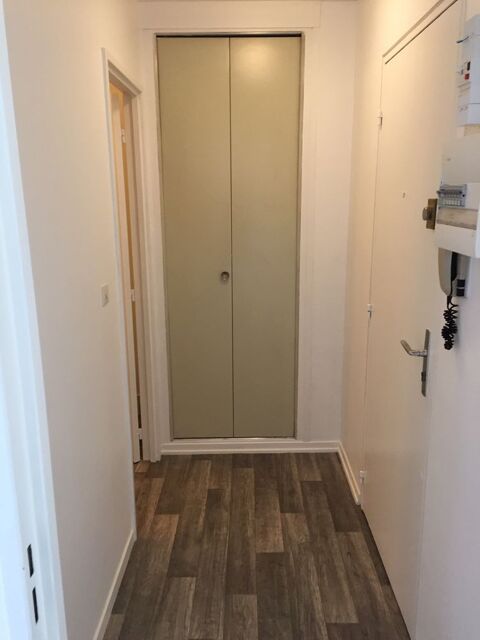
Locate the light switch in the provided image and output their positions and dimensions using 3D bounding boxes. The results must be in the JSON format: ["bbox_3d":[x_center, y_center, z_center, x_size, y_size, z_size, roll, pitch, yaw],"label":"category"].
[{"bbox_3d":[-0.493,-0.089,1.973,0.015,0.078,0.080,-1,13,0],"label":"light switch"}]

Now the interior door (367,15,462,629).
[{"bbox_3d":[0.614,0.046,2.043,0.060,2.040,0.845,-1,13,0],"label":"interior door"}]

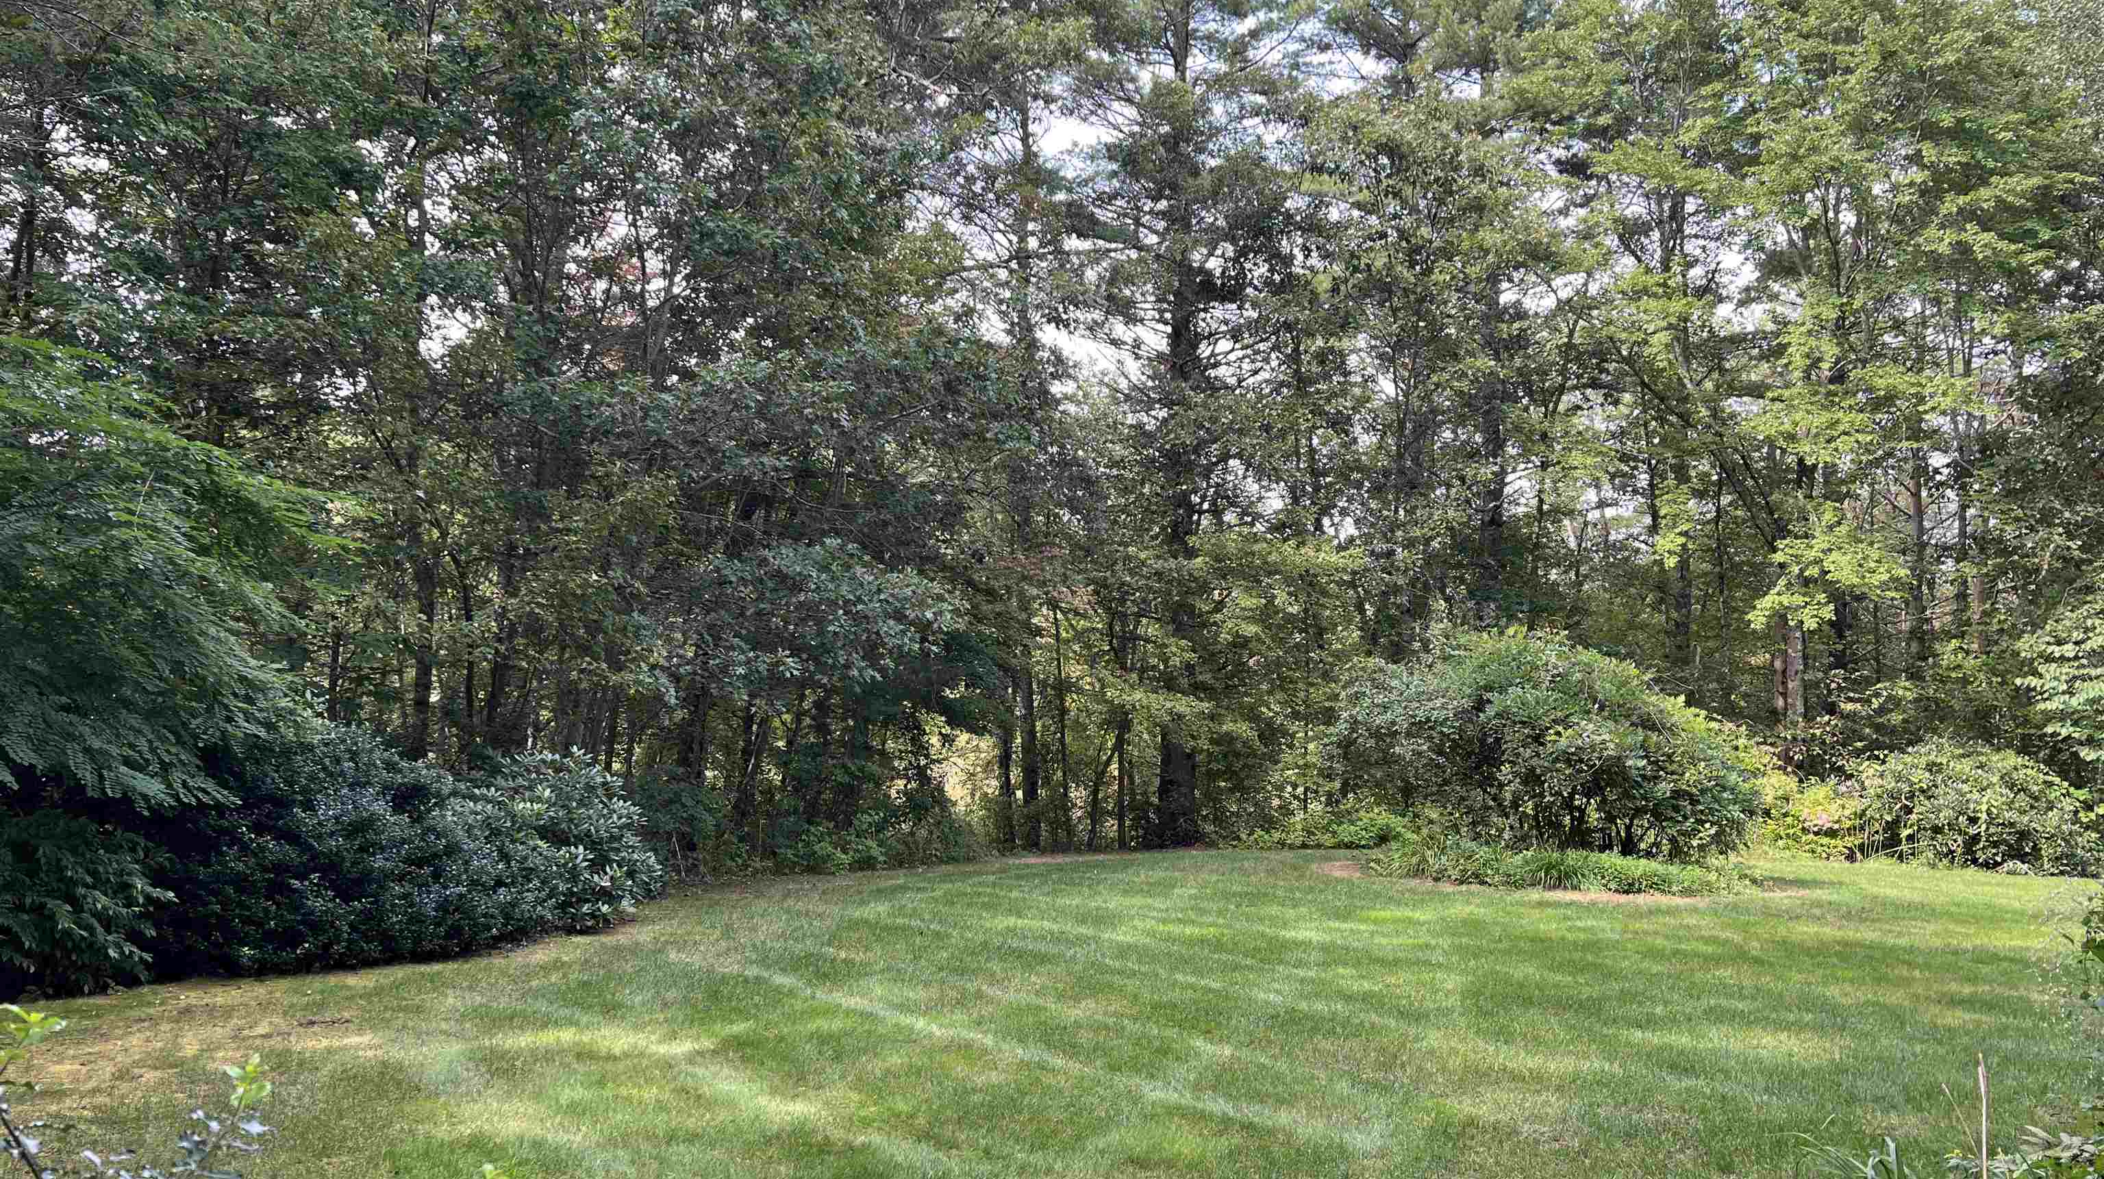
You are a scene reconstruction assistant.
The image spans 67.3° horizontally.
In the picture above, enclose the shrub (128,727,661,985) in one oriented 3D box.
[{"bbox_3d":[-4.416,1.606,10.451,2.960,1.407,1.941,3,-4,-37],"label":"shrub"}]

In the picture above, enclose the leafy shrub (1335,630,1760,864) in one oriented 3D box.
[{"bbox_3d":[4.657,1.521,14.784,3.600,2.120,3.000,-1,-4,17],"label":"leafy shrub"}]

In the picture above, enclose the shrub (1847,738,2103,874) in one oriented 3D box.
[{"bbox_3d":[9.042,2.010,15.386,2.200,1.220,1.800,-2,-4,30],"label":"shrub"}]

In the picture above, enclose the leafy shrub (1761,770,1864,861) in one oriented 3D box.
[{"bbox_3d":[7.530,2.185,15.615,1.000,0.900,0.900,-2,-4,25],"label":"leafy shrub"}]

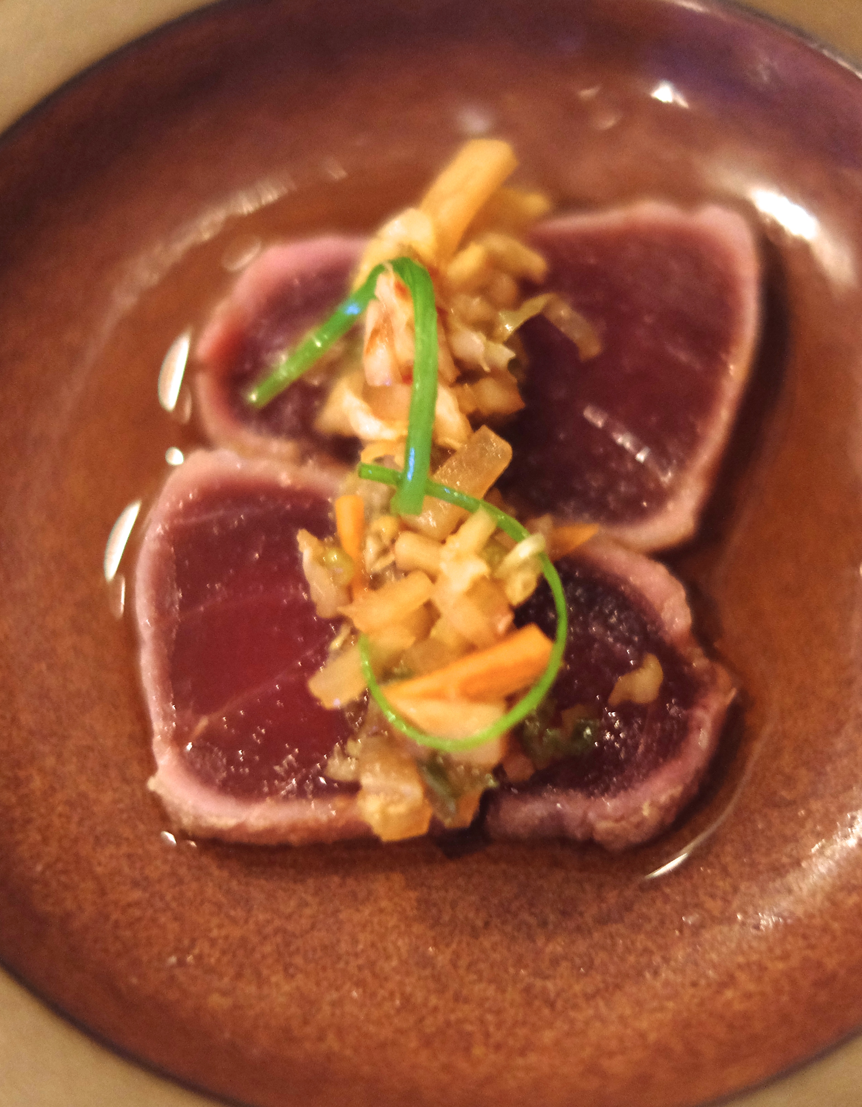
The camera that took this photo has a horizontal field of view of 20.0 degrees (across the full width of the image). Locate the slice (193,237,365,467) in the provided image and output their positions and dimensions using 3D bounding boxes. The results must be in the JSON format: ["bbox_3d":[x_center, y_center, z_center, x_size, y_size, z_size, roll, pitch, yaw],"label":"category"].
[{"bbox_3d":[-0.020,-0.031,0.379,0.031,0.011,0.035,0,66,0],"label":"slice"}]

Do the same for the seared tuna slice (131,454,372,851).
[{"bbox_3d":[-0.021,0.013,0.358,0.040,0.013,0.057,0,66,0],"label":"seared tuna slice"}]

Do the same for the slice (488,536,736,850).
[{"bbox_3d":[0.024,0.020,0.355,0.038,0.013,0.044,0,66,0],"label":"slice"}]

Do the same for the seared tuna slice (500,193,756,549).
[{"bbox_3d":[0.026,-0.028,0.377,0.045,0.012,0.054,0,66,0],"label":"seared tuna slice"}]

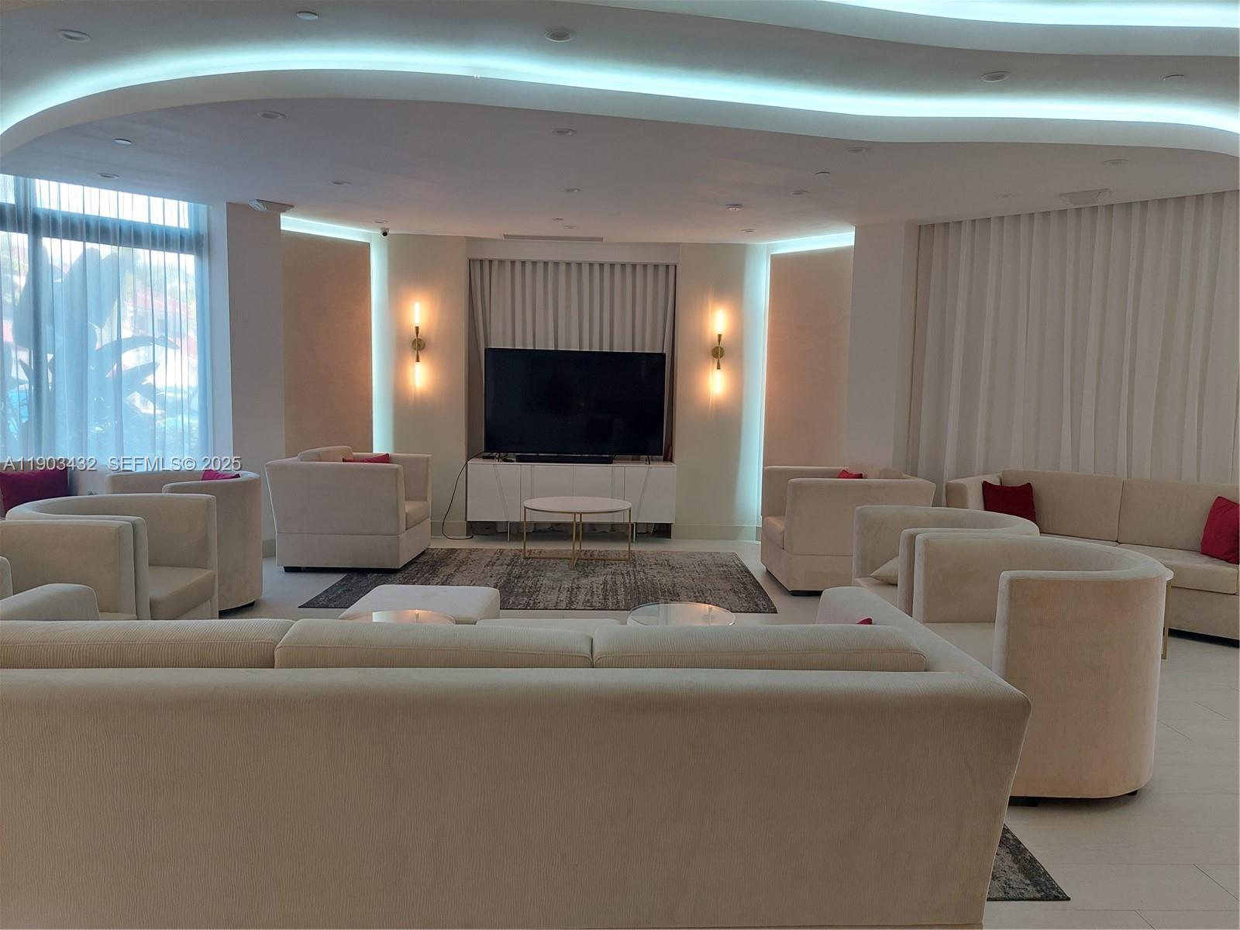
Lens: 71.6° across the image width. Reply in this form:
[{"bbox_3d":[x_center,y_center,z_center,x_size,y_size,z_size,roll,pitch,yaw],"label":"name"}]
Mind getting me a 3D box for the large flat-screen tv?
[{"bbox_3d":[-0.392,-0.546,7.525,1.569,0.904,0.086,1,6,-4],"label":"large flat-screen tv"}]

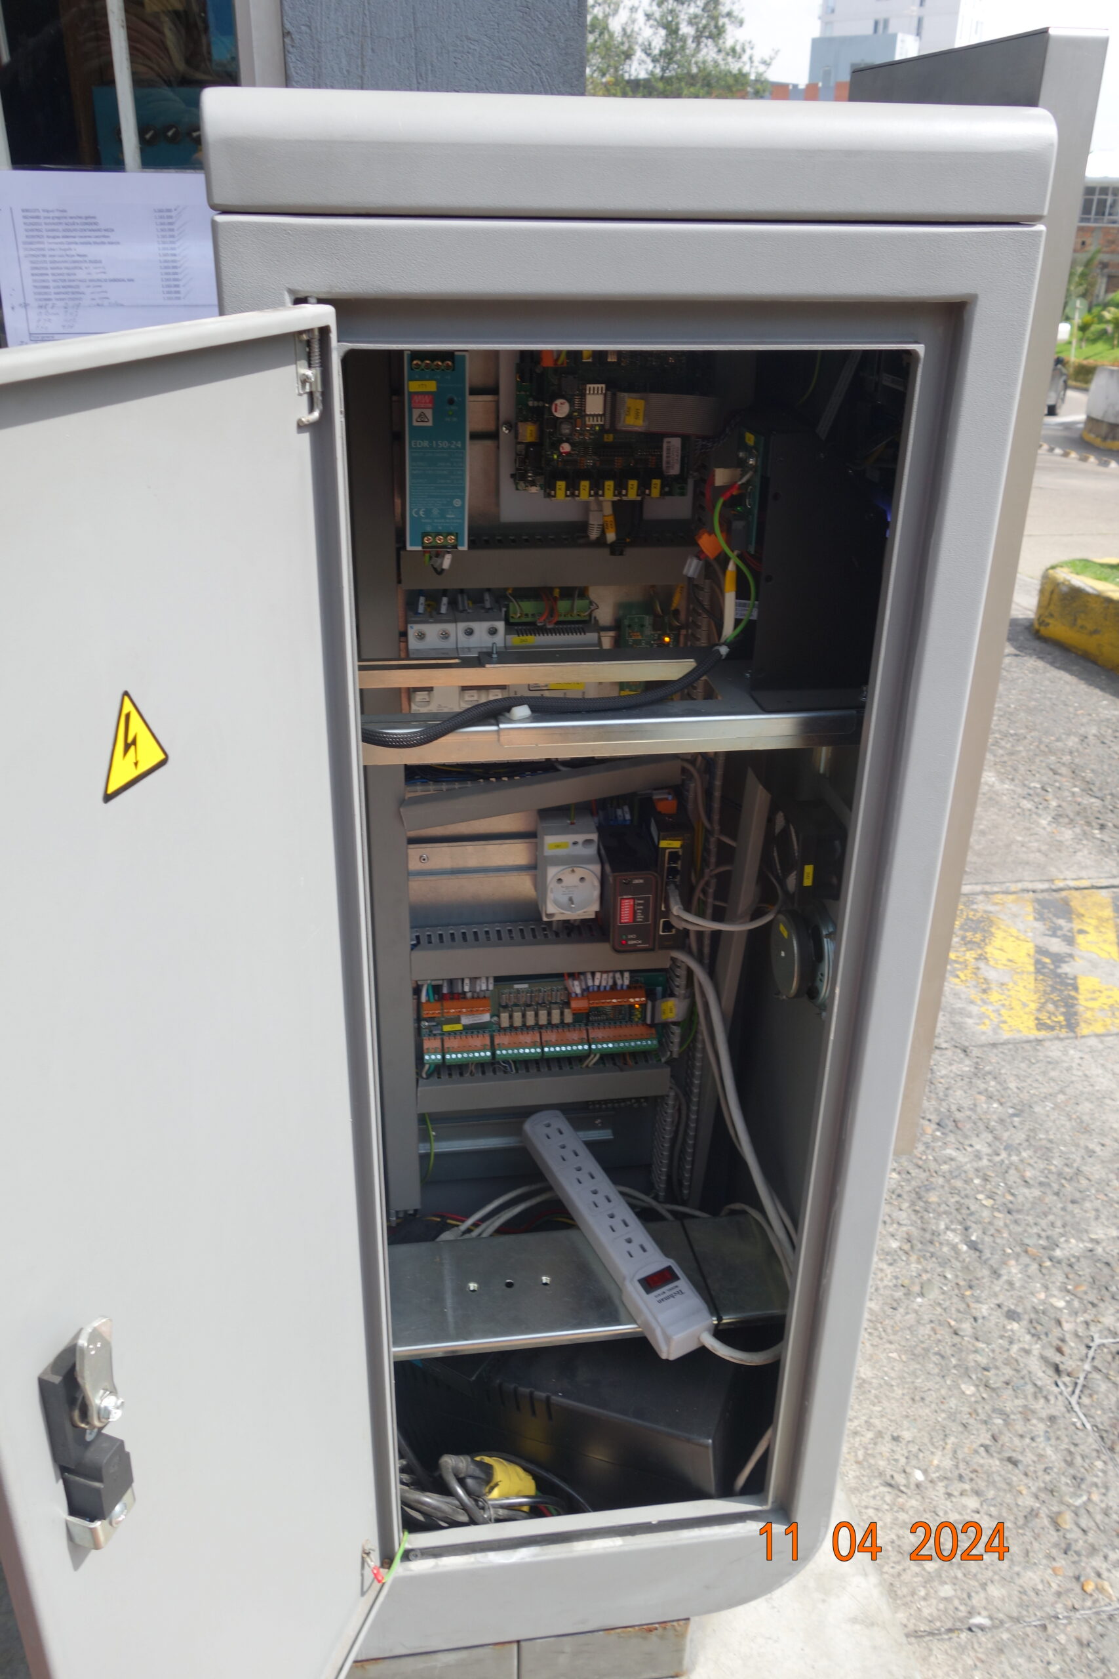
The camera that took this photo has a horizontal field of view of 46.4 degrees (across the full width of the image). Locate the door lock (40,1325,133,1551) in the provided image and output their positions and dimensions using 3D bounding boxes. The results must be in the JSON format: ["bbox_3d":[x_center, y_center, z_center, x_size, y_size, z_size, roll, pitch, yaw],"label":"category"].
[{"bbox_3d":[-0.203,0.257,0.573,0.030,0.128,0.027,10,28,17],"label":"door lock"}]

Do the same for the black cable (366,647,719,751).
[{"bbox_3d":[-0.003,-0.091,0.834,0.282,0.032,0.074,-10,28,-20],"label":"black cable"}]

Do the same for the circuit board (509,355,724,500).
[{"bbox_3d":[0.033,-0.303,0.924,0.132,0.120,0.050,-2,27,-7],"label":"circuit board"}]

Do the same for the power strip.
[{"bbox_3d":[0.042,0.325,1.105,0.047,0.026,0.249,-15,40,-25],"label":"power strip"}]

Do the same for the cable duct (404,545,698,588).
[{"bbox_3d":[-0.011,-0.210,0.974,0.213,0.027,0.060,-2,27,-7],"label":"cable duct"}]

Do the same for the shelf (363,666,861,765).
[{"bbox_3d":[0.017,-0.094,0.875,0.358,0.026,0.146,-2,27,-7],"label":"shelf"}]

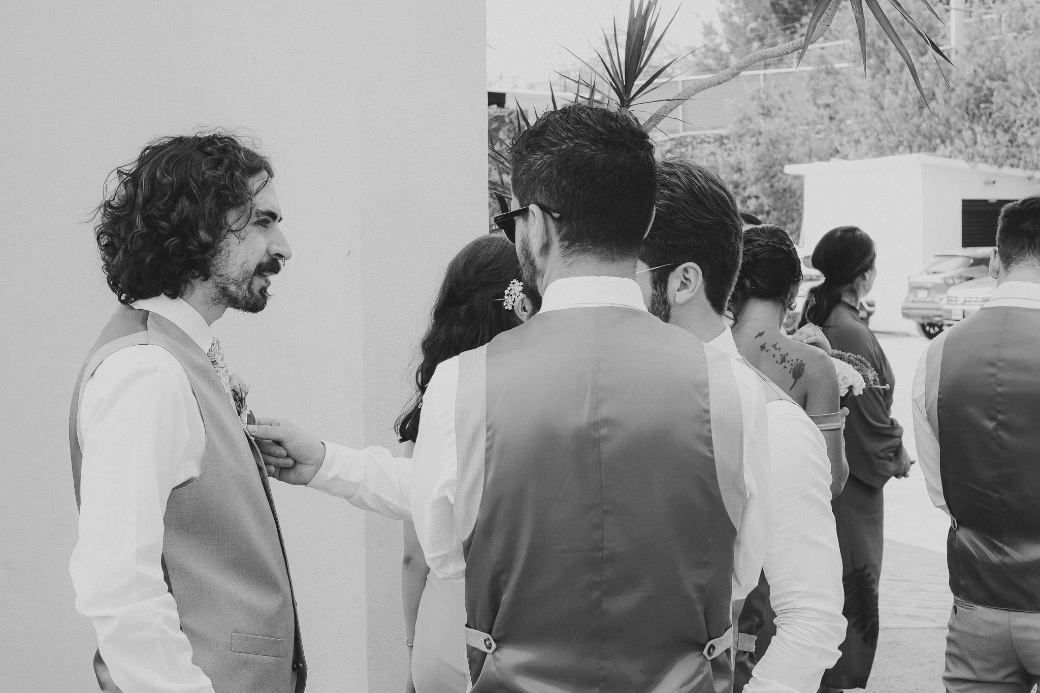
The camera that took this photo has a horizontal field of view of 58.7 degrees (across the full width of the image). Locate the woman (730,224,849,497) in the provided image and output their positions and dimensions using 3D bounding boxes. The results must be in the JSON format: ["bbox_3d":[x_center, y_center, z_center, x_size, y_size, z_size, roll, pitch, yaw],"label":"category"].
[{"bbox_3d":[0.618,0.515,2.323,0.470,1.630,0.380,2,6,25],"label":"woman"}]

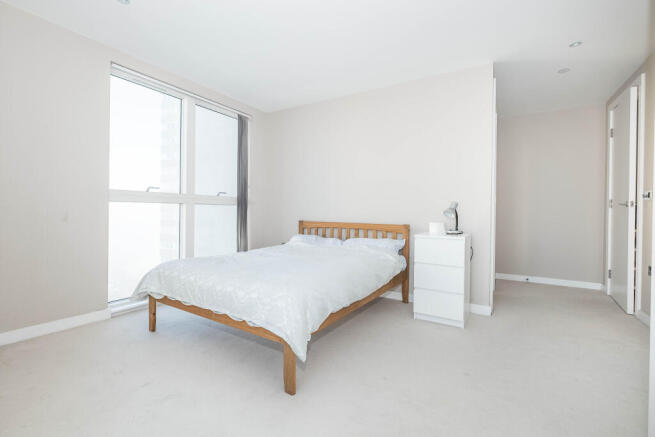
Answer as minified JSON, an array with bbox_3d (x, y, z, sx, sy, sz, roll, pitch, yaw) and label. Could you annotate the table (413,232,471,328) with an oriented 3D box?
[{"bbox_3d":[1.090,0.537,2.574,0.405,0.760,0.490,1,0,31],"label":"table"}]

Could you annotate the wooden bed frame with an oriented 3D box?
[{"bbox_3d":[-0.268,0.479,2.606,1.516,0.847,1.937,1,0,33],"label":"wooden bed frame"}]

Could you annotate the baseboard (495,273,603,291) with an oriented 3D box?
[{"bbox_3d":[3.037,0.879,3.796,1.211,0.100,0.020,1,0,23],"label":"baseboard"}]

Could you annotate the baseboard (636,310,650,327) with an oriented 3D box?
[{"bbox_3d":[2.860,0.886,2.458,0.020,0.100,0.287,1,0,34],"label":"baseboard"}]

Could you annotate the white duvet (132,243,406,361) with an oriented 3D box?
[{"bbox_3d":[-0.344,0.502,2.518,1.686,0.400,1.807,1,0,33],"label":"white duvet"}]

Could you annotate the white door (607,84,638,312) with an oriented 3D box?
[{"bbox_3d":[3.176,-0.171,2.935,0.050,2.195,0.783,1,0,37],"label":"white door"}]

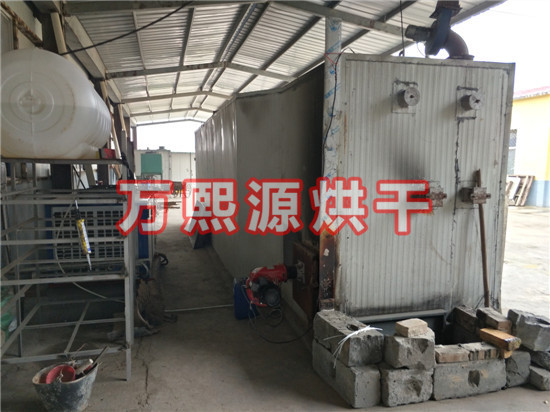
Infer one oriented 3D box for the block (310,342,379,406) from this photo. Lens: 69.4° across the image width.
[{"bbox_3d":[0.439,1.030,2.510,0.169,0.215,0.488,-1,6,-23],"label":"block"}]

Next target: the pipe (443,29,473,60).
[{"bbox_3d":[1.387,-1.209,3.000,0.190,0.205,0.175,0,5,-13],"label":"pipe"}]

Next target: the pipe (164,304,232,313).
[{"bbox_3d":[-0.852,1.175,4.607,0.830,0.020,0.020,-1,4,-17],"label":"pipe"}]

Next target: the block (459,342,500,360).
[{"bbox_3d":[1.470,1.053,2.890,0.240,0.083,0.125,0,4,-12],"label":"block"}]

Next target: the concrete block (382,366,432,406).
[{"bbox_3d":[0.893,1.217,2.819,0.330,0.235,0.260,0,4,-13],"label":"concrete block"}]

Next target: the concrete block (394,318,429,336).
[{"bbox_3d":[0.831,0.738,2.401,0.157,0.053,0.108,-2,6,-25],"label":"concrete block"}]

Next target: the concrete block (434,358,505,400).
[{"bbox_3d":[1.354,1.212,2.907,0.560,0.240,0.240,0,4,-13],"label":"concrete block"}]

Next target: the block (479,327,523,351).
[{"bbox_3d":[1.457,0.864,2.578,0.088,0.056,0.220,-2,6,-25],"label":"block"}]

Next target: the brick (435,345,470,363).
[{"bbox_3d":[1.243,1.050,2.811,0.222,0.065,0.112,0,5,-8],"label":"brick"}]

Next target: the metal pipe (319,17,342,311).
[{"bbox_3d":[0.464,-0.155,3.342,0.120,2.769,0.120,0,5,-9],"label":"metal pipe"}]

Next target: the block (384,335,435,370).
[{"bbox_3d":[0.916,0.989,2.856,0.295,0.215,0.260,0,4,-13],"label":"block"}]

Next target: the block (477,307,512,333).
[{"bbox_3d":[1.539,0.798,2.790,0.103,0.058,0.236,0,5,-7],"label":"block"}]

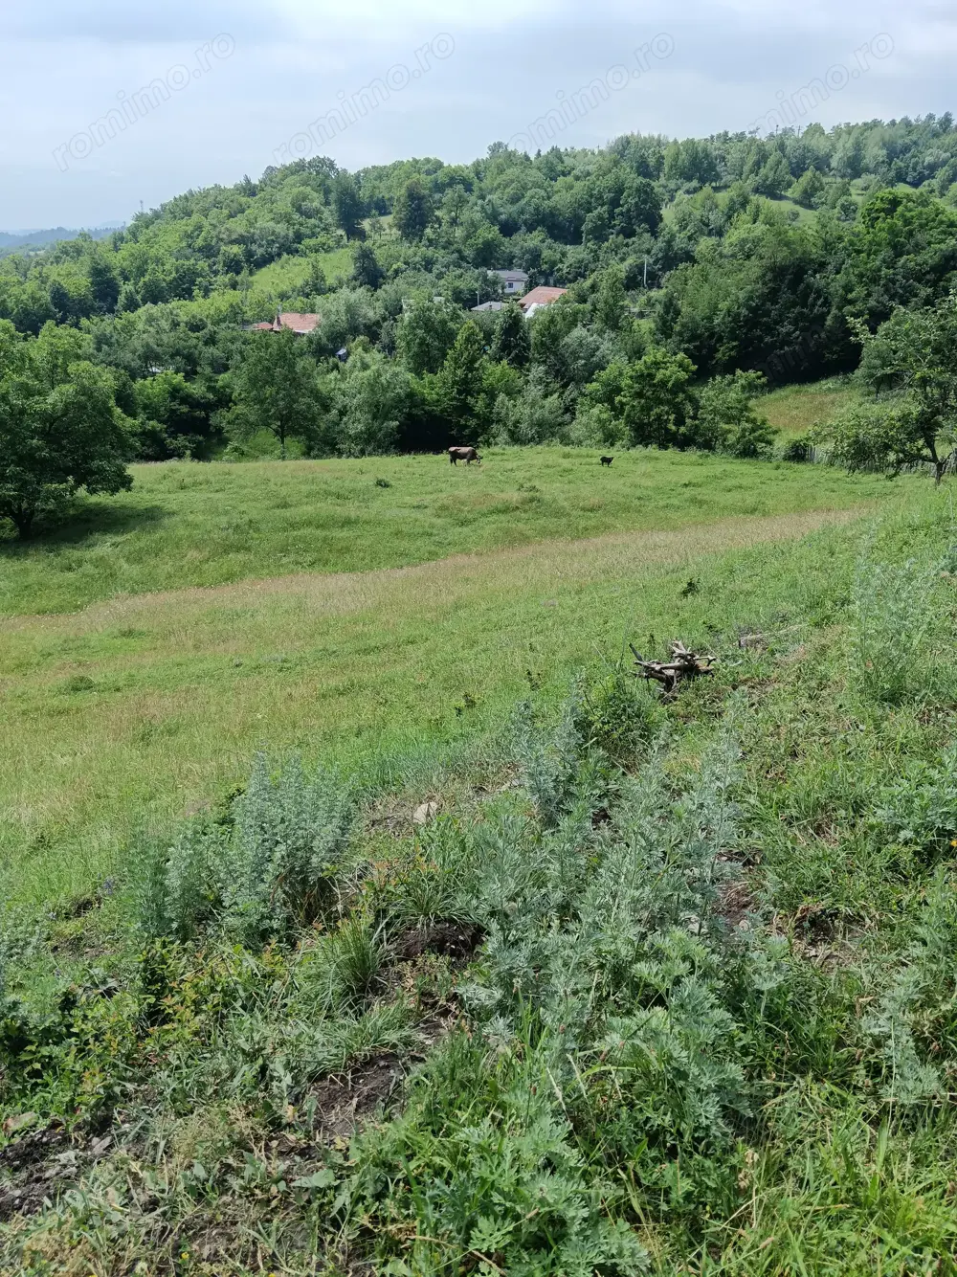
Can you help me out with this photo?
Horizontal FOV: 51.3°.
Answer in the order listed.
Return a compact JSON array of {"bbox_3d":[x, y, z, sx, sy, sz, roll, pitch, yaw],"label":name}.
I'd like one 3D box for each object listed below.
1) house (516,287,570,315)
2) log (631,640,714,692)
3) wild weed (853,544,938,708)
[{"bbox_3d":[12.314,-57.982,172.000,10.000,6.000,9.000,12,24,28],"label":"house"},{"bbox_3d":[1.351,0.197,6.900,0.600,0.290,0.400,0,22,0],"label":"log"},{"bbox_3d":[2.137,-0.059,5.100,0.470,0.780,0.450,0,22,0],"label":"wild weed"}]

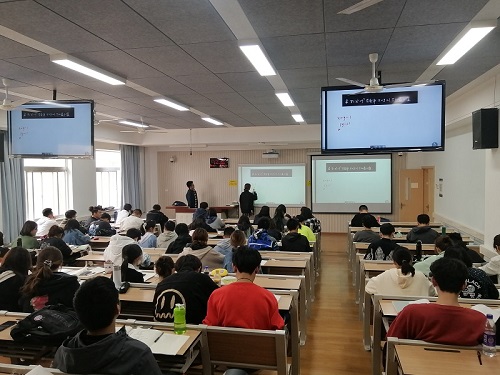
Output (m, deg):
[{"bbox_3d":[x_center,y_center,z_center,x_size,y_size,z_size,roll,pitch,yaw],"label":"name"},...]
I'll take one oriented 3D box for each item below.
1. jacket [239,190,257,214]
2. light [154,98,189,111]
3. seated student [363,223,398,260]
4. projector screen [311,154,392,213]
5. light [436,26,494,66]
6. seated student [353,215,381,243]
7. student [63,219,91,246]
[{"bbox_3d":[-0.042,0.479,12.702,0.540,0.750,0.380,0,3,27],"label":"jacket"},{"bbox_3d":[-1.390,-1.507,7.043,0.210,0.070,1.210,0,2,12],"label":"light"},{"bbox_3d":[1.855,1.125,5.402,0.500,1.240,0.680,0,2,12],"label":"seated student"},{"bbox_3d":[3.320,-0.110,12.700,2.550,1.920,0.070,0,0,12],"label":"projector screen"},{"bbox_3d":[2.097,-1.404,3.872,0.210,0.070,1.210,0,2,12],"label":"light"},{"bbox_3d":[2.203,1.124,7.417,0.540,1.256,0.740,0,3,12],"label":"seated student"},{"bbox_3d":[-3.368,1.234,7.659,0.520,1.251,0.740,-1,2,12],"label":"student"}]

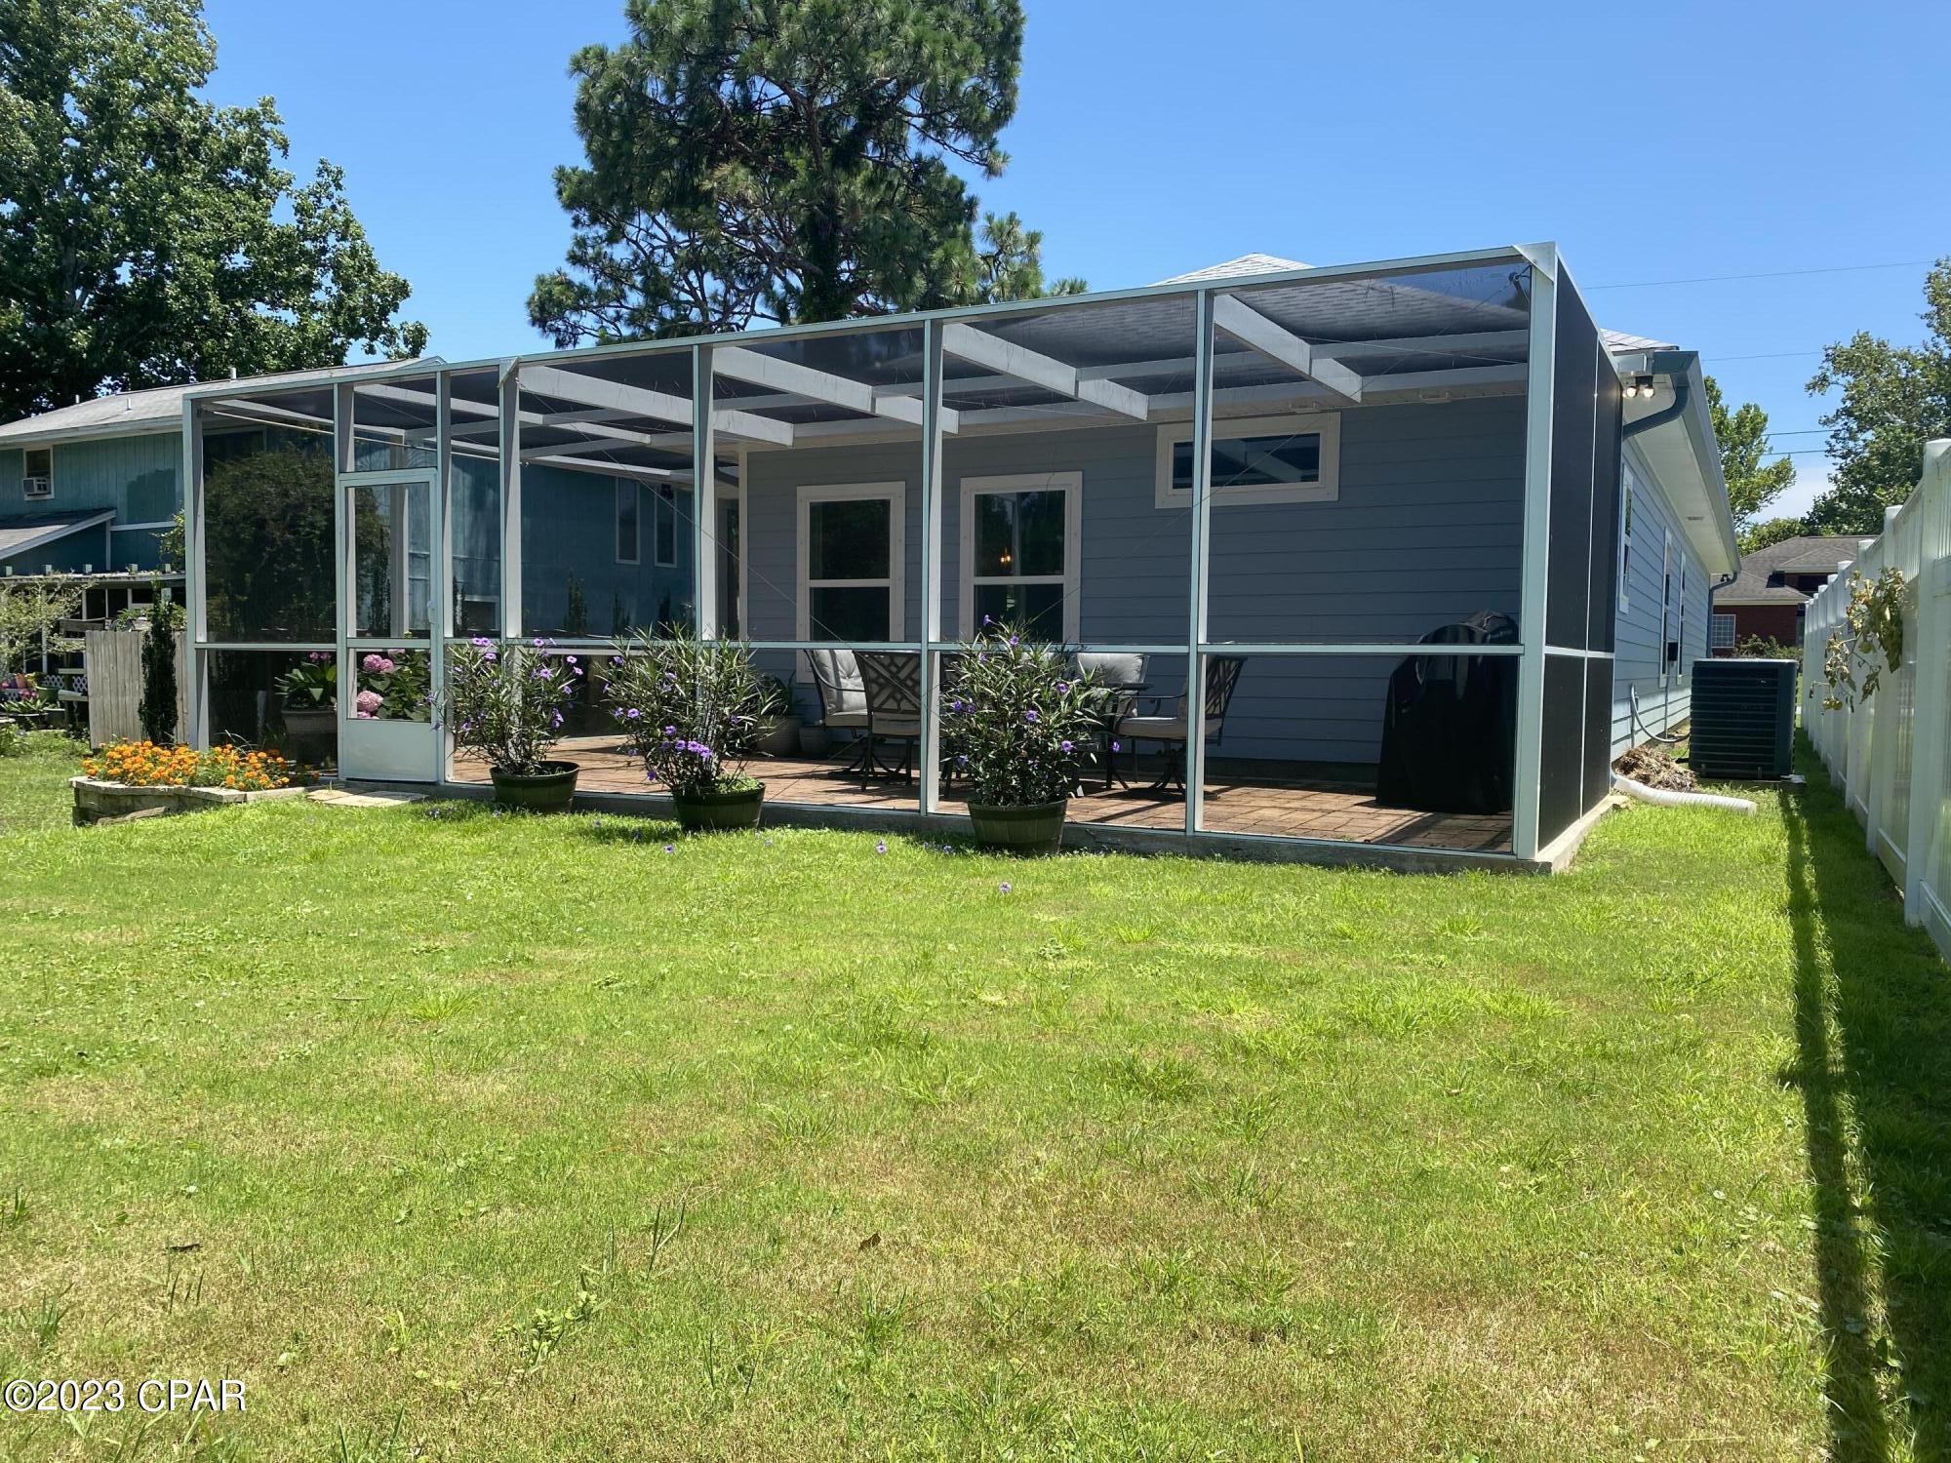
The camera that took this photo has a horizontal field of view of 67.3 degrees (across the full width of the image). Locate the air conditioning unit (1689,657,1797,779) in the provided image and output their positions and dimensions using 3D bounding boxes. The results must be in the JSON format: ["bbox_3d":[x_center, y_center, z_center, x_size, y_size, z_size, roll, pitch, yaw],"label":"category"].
[{"bbox_3d":[6.488,-0.110,12.401,0.770,0.988,0.770,2,3,28],"label":"air conditioning unit"}]

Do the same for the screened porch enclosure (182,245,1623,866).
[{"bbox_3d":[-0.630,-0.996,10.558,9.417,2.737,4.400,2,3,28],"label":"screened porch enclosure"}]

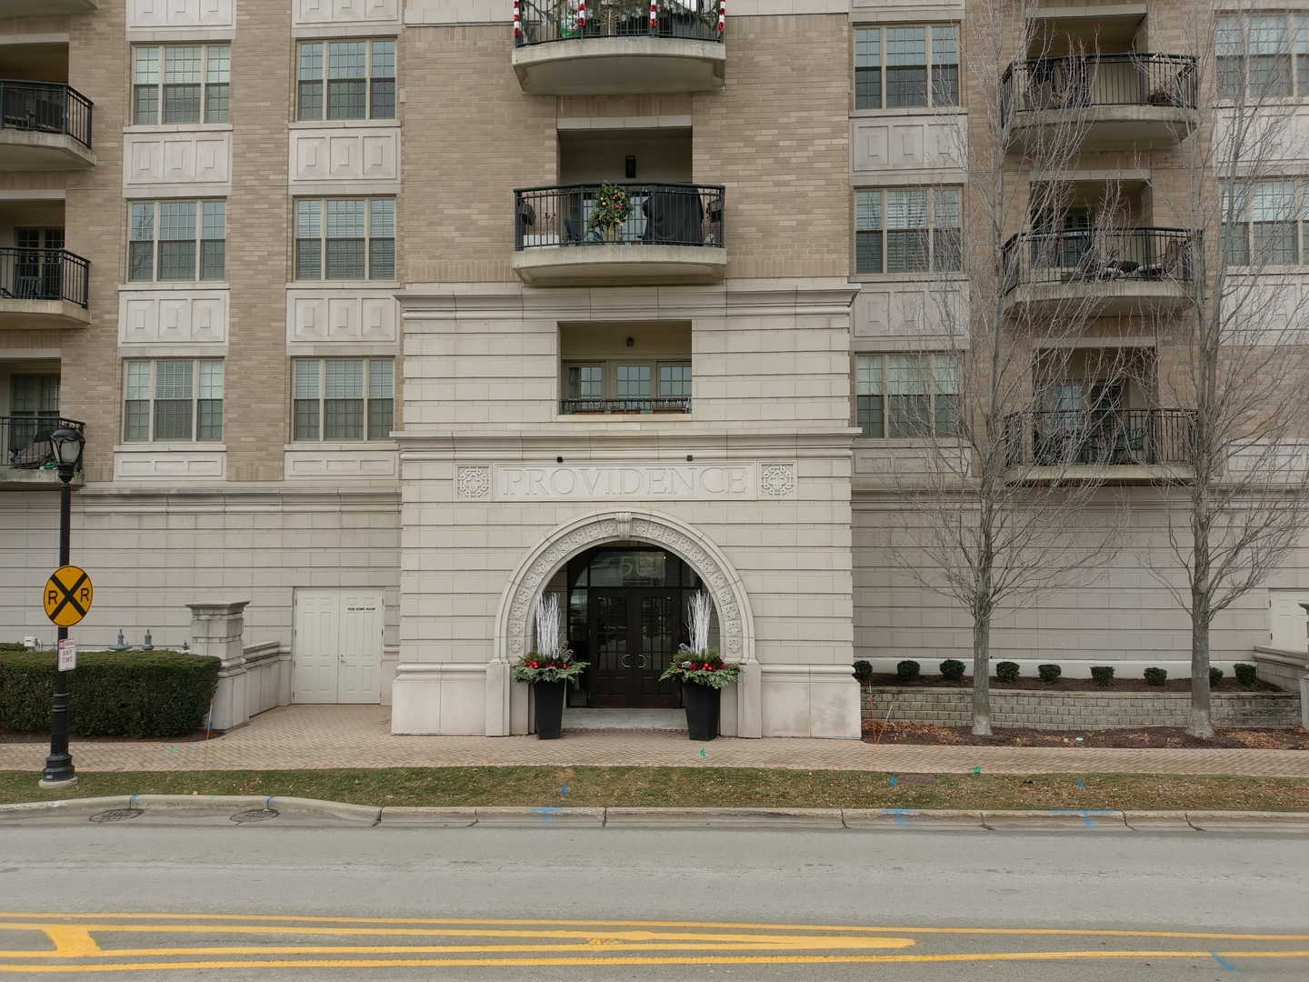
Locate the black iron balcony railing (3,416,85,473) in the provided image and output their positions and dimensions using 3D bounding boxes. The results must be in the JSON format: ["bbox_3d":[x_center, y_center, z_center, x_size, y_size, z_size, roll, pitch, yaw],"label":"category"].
[{"bbox_3d":[-13.875,-0.948,20.325,3.450,1.050,1.350,0,-3,3],"label":"black iron balcony railing"}]

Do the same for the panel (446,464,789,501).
[{"bbox_3d":[-0.511,-0.164,17.531,6.130,0.670,0.100,0,-3,3],"label":"panel"}]

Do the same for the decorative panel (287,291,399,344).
[{"bbox_3d":[-6.655,-3.693,20.996,2.450,1.210,0.130,0,-2,3],"label":"decorative panel"}]

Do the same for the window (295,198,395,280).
[{"bbox_3d":[-6.641,-5.421,21.115,2.181,1.792,0.180,0,-3,3],"label":"window"}]

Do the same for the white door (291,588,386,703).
[{"bbox_3d":[-6.561,3.222,20.439,1.930,2.380,0.120,0,-3,3],"label":"white door"}]

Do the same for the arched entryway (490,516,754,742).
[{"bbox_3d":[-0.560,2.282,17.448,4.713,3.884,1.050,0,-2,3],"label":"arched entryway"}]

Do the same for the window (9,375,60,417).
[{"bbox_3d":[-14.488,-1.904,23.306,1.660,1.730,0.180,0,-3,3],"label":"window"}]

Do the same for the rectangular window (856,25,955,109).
[{"bbox_3d":[5.314,-8.916,20.682,2.180,1.810,0.150,0,-2,3],"label":"rectangular window"}]

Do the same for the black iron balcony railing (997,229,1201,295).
[{"bbox_3d":[8.820,-4.453,19.305,3.480,1.050,1.350,0,-3,3],"label":"black iron balcony railing"}]

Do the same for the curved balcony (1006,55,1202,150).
[{"bbox_3d":[8.896,-7.761,19.667,3.570,1.412,1.270,0,-2,3],"label":"curved balcony"}]

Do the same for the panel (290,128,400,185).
[{"bbox_3d":[-6.592,-7.119,20.958,2.410,1.250,0.120,0,-3,3],"label":"panel"}]

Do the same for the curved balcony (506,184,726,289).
[{"bbox_3d":[-0.568,-4.330,16.736,3.570,1.428,1.270,0,-2,3],"label":"curved balcony"}]

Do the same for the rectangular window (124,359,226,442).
[{"bbox_3d":[-10.261,-1.917,20.974,2.190,1.780,0.150,0,-3,3],"label":"rectangular window"}]

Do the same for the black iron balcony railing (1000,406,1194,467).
[{"bbox_3d":[8.918,-1.022,19.489,3.540,1.060,0.940,0,-3,3],"label":"black iron balcony railing"}]

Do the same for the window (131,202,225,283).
[{"bbox_3d":[-10.270,-5.365,21.154,2.170,1.780,0.150,0,-3,3],"label":"window"}]

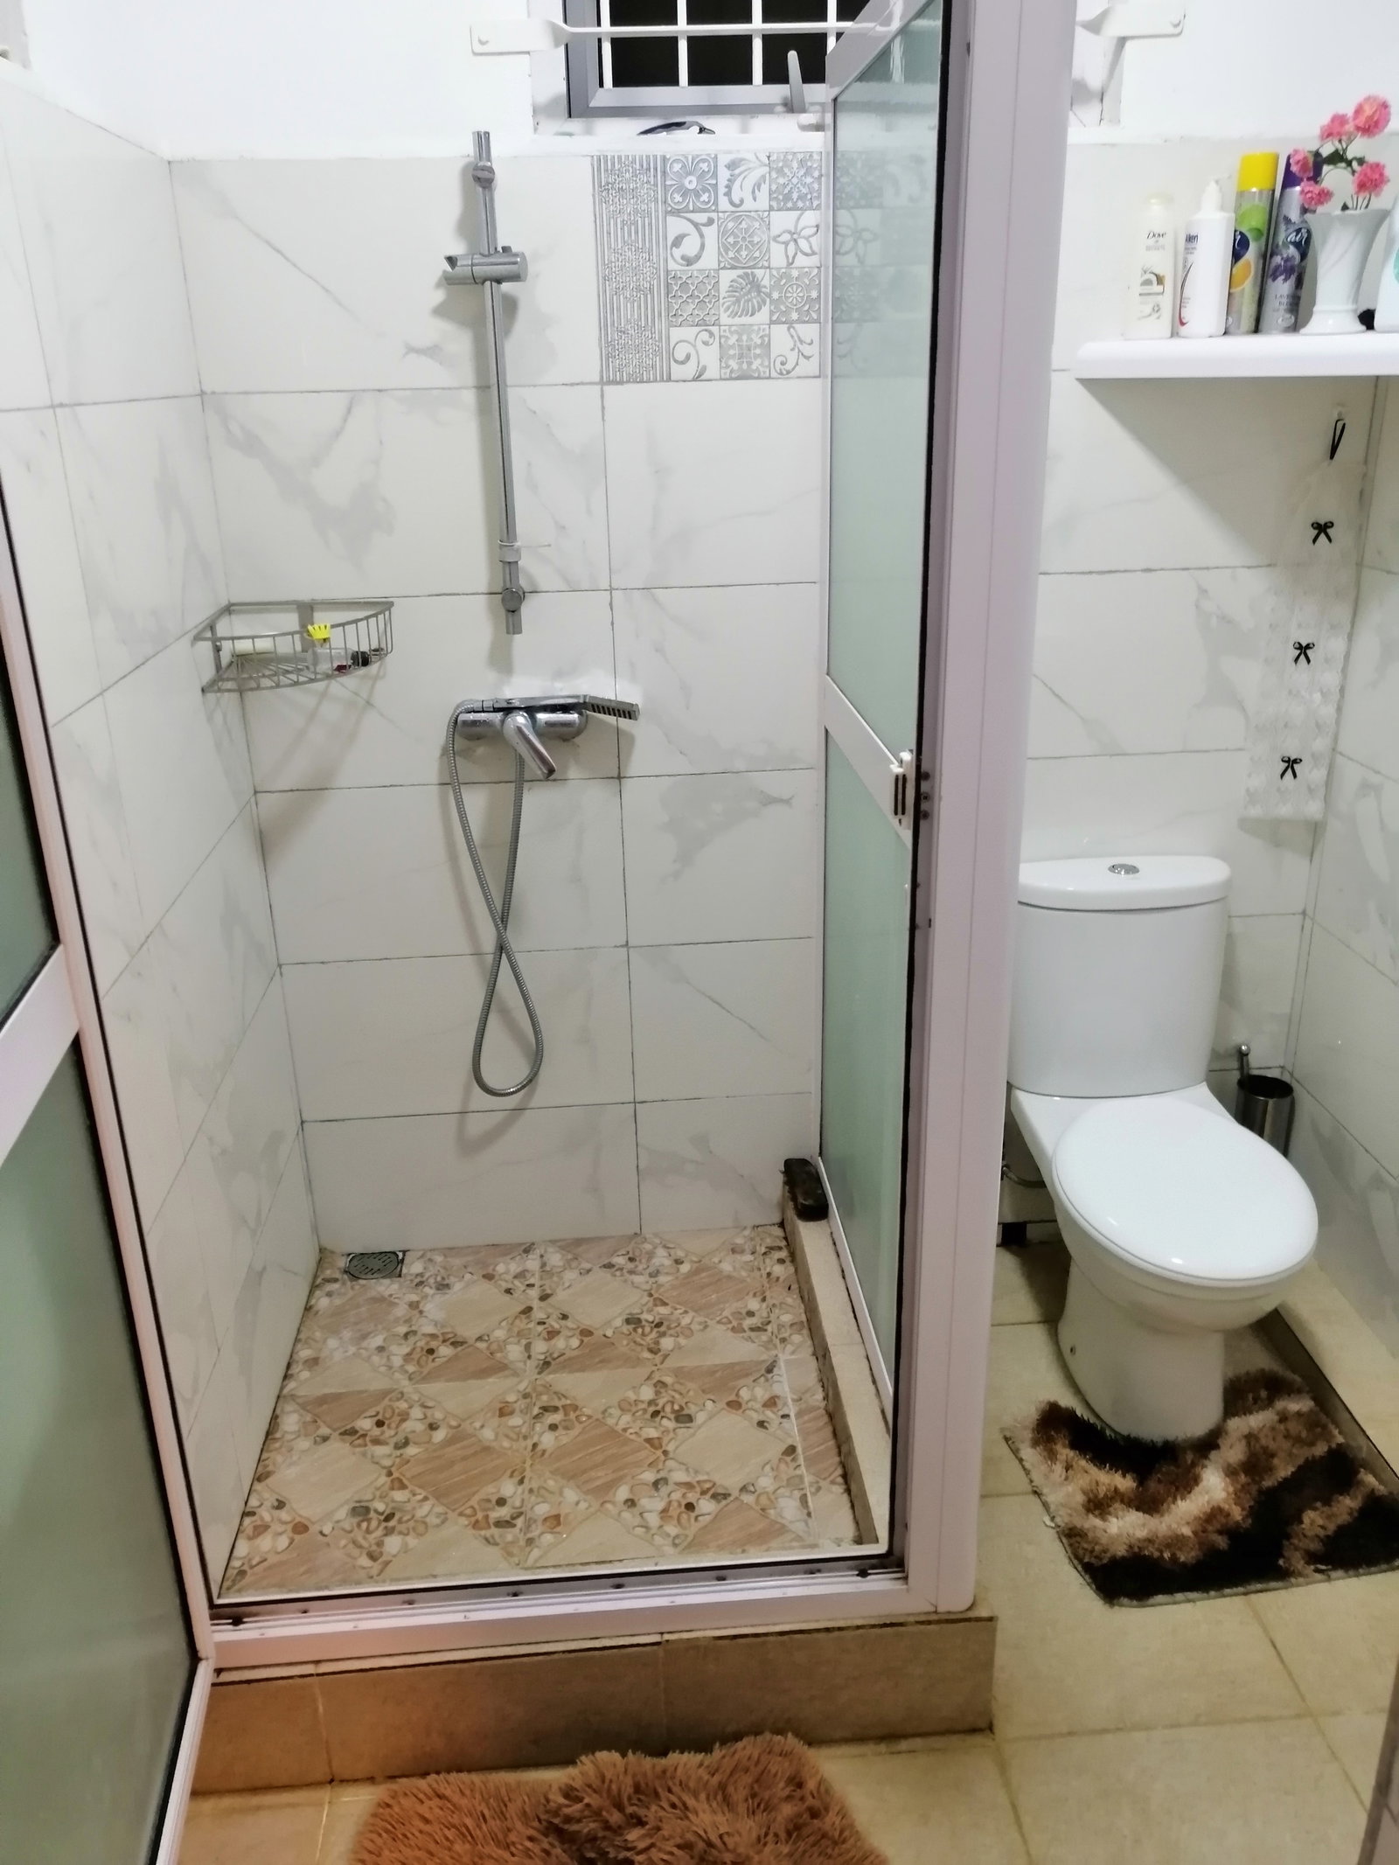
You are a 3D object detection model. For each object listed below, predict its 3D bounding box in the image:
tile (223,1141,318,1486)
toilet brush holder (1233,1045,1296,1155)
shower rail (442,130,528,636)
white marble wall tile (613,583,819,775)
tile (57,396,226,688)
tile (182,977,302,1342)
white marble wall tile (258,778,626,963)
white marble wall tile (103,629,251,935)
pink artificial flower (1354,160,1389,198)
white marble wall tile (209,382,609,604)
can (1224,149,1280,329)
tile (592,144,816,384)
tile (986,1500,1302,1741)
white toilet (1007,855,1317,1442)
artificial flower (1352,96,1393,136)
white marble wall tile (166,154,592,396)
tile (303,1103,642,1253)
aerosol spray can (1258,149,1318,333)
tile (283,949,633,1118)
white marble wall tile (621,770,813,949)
[{"bbox_3d":[-0.676,0.573,2.244,0.010,0.272,0.610,-3,22,-4],"label":"tile"},{"bbox_3d":[1.020,0.363,2.560,0.102,0.354,0.100,-3,22,-4],"label":"toilet brush holder"},{"bbox_3d":[-0.292,-0.775,2.030,0.112,0.675,0.080,-3,22,-3],"label":"shower rail"},{"bbox_3d":[0.101,-0.407,2.257,0.470,0.302,0.010,-3,22,-3],"label":"white marble wall tile"},{"bbox_3d":[-0.701,-0.523,1.794,0.010,0.300,0.610,-3,22,-4],"label":"tile"},{"bbox_3d":[-0.692,0.309,2.156,0.010,0.302,0.610,-3,22,-3],"label":"tile"},{"bbox_3d":[-0.417,-0.100,2.326,0.583,0.300,0.010,-3,22,-4],"label":"white marble wall tile"},{"bbox_3d":[-0.699,-0.250,1.928,0.010,0.302,0.610,-3,22,-3],"label":"white marble wall tile"},{"bbox_3d":[0.939,-1.053,1.958,0.046,0.050,0.045,8,24,22],"label":"pink artificial flower"},{"bbox_3d":[-0.430,-0.655,2.099,0.583,0.300,0.010,-3,22,-4],"label":"white marble wall tile"},{"bbox_3d":[0.782,-0.973,1.984,0.056,0.232,0.056,-1,22,1],"label":"can"},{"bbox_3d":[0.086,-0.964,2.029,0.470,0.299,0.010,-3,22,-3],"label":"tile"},{"bbox_3d":[0.558,0.929,1.945,0.399,0.010,0.399,-3,22,-3],"label":"tile"},{"bbox_3d":[0.733,0.363,2.233,0.370,0.808,0.690,-3,22,-3],"label":"white toilet"},{"bbox_3d":[0.925,-1.124,1.928,0.051,0.054,0.050,8,24,22],"label":"artificial flower"},{"bbox_3d":[-0.436,-0.929,1.986,0.583,0.293,0.010,-3,22,-4],"label":"white marble wall tile"},{"bbox_3d":[-0.409,0.448,2.569,0.598,0.281,0.010,-3,22,-3],"label":"tile"},{"bbox_3d":[0.841,-0.977,1.988,0.051,0.231,0.051,0,22,4],"label":"aerosol spray can"},{"bbox_3d":[-0.415,0.178,2.458,0.595,0.302,0.010,-3,22,-3],"label":"tile"},{"bbox_3d":[0.172,-0.129,2.364,0.600,0.300,0.010,-3,22,-4],"label":"white marble wall tile"}]

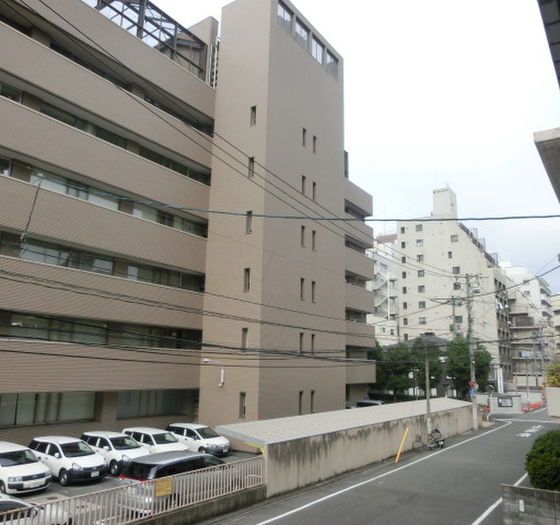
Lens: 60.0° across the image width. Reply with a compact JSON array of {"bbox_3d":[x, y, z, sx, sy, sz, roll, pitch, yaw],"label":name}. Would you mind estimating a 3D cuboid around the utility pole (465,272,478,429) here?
[{"bbox_3d":[16.363,7.517,41.423,0.360,13.200,0.360,-7,-15,36],"label":"utility pole"}]

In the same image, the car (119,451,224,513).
[{"bbox_3d":[-3.531,7.864,17.927,1.730,1.570,4.650,-8,-15,34],"label":"car"}]

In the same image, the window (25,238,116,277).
[{"bbox_3d":[-11.126,-0.102,25.919,0.200,1.300,5.300,-7,-15,36],"label":"window"}]

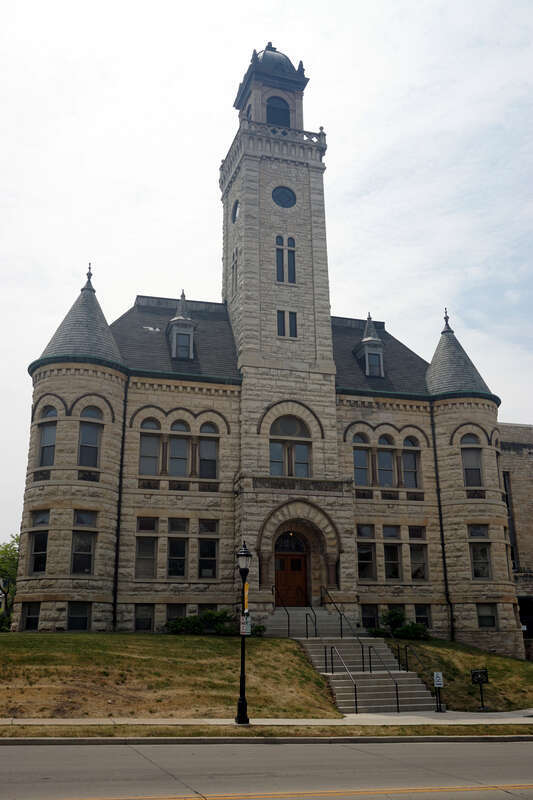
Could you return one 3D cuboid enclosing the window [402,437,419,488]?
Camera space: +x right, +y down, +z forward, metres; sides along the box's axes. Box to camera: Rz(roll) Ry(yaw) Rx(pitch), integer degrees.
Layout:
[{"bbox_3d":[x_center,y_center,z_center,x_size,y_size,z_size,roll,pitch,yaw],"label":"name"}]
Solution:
[{"bbox_3d":[6.616,2.832,34.454,0.833,2.445,0.250,5,-18,-16],"label":"window"}]

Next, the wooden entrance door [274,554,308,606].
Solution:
[{"bbox_3d":[1.087,7.642,32.081,1.430,2.220,0.150,5,-18,-16],"label":"wooden entrance door"}]

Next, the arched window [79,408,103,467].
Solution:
[{"bbox_3d":[-7.170,1.502,30.707,0.900,2.540,0.200,8,-19,-26],"label":"arched window"}]

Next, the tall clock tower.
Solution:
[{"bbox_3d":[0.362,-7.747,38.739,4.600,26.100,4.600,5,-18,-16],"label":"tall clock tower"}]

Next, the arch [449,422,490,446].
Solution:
[{"bbox_3d":[9.673,1.624,35.876,1.850,1.070,0.400,0,-17,-3],"label":"arch"}]

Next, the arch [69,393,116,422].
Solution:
[{"bbox_3d":[-7.104,0.309,31.113,1.880,1.070,0.400,9,-20,-29],"label":"arch"}]

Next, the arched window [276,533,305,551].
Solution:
[{"bbox_3d":[1.084,6.126,32.558,1.398,0.911,0.150,5,-18,-16],"label":"arched window"}]

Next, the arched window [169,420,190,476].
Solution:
[{"bbox_3d":[-3.614,2.014,31.546,0.893,2.449,0.250,5,-18,-16],"label":"arched window"}]

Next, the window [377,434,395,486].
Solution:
[{"bbox_3d":[5.419,2.741,34.113,0.812,2.476,0.250,5,-18,-16],"label":"window"}]

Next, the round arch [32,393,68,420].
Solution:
[{"bbox_3d":[-8.915,0.307,31.050,1.860,1.070,0.400,-9,-19,25],"label":"round arch"}]

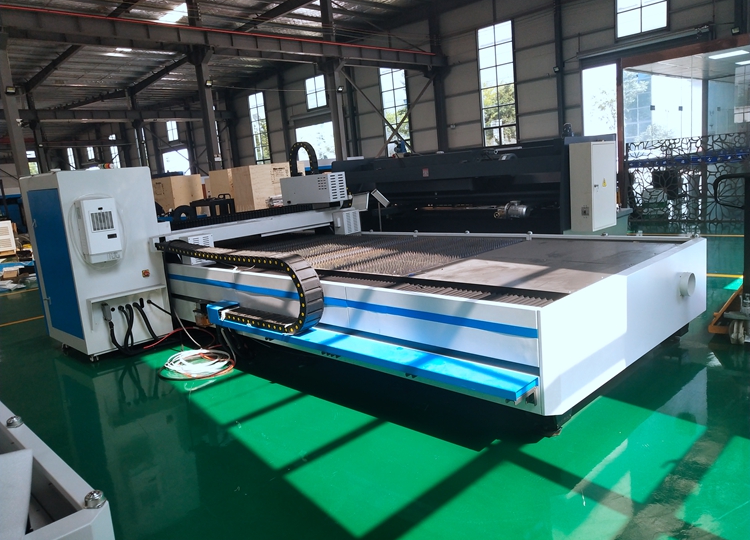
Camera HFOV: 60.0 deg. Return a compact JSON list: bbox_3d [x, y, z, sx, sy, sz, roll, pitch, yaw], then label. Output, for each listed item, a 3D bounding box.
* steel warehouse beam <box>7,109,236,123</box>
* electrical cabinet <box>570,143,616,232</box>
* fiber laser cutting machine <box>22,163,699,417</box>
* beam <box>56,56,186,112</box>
[{"bbox_3d":[-12.733,-8.109,34.294,0.350,0.620,12.677,4,14,42],"label":"steel warehouse beam"},{"bbox_3d":[2.243,-0.873,6.688,0.530,0.885,0.240,-15,14,-43],"label":"electrical cabinet"},{"bbox_3d":[-0.451,-0.175,5.335,2.830,1.700,5.059,-15,14,-43],"label":"fiber laser cutting machine"},{"bbox_3d":[-14.090,-9.611,35.035,14.865,0.800,0.350,4,14,42],"label":"beam"}]

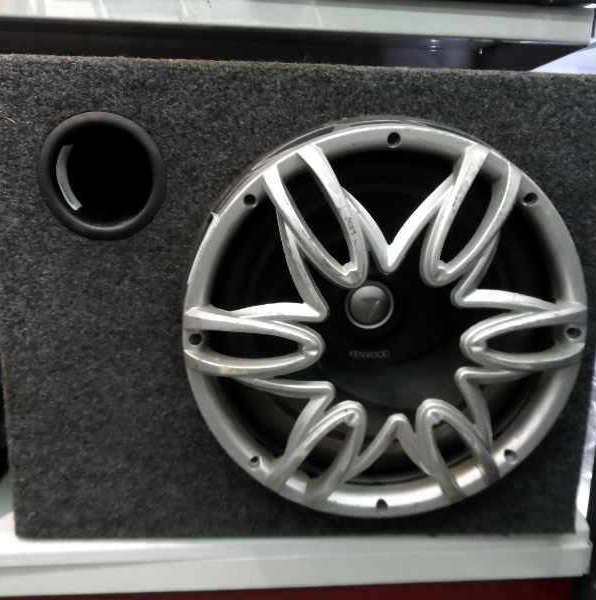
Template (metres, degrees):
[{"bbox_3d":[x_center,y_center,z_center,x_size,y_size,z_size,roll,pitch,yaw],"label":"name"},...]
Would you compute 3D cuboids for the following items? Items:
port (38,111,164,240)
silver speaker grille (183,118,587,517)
[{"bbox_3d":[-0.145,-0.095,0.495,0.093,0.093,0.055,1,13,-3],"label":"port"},{"bbox_3d":[0.069,0.028,0.495,0.319,0.319,0.039,1,13,-3],"label":"silver speaker grille"}]

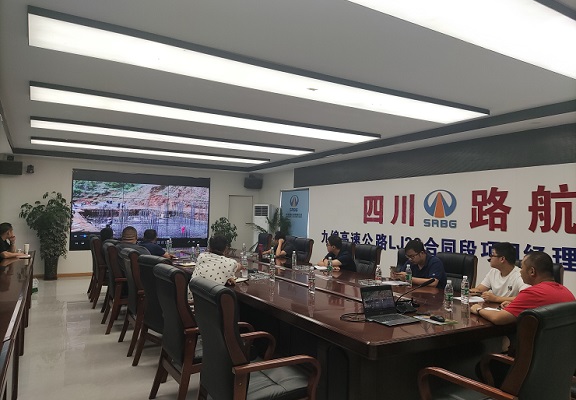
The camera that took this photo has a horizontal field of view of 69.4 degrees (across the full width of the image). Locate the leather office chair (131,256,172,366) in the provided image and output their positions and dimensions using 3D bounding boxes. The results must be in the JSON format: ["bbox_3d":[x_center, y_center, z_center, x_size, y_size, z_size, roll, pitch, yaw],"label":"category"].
[{"bbox_3d":[-1.018,1.073,3.998,0.680,1.070,0.650,3,-3,-41],"label":"leather office chair"}]

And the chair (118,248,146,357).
[{"bbox_3d":[-1.495,1.095,4.681,0.680,1.070,0.650,2,-3,-31],"label":"chair"}]

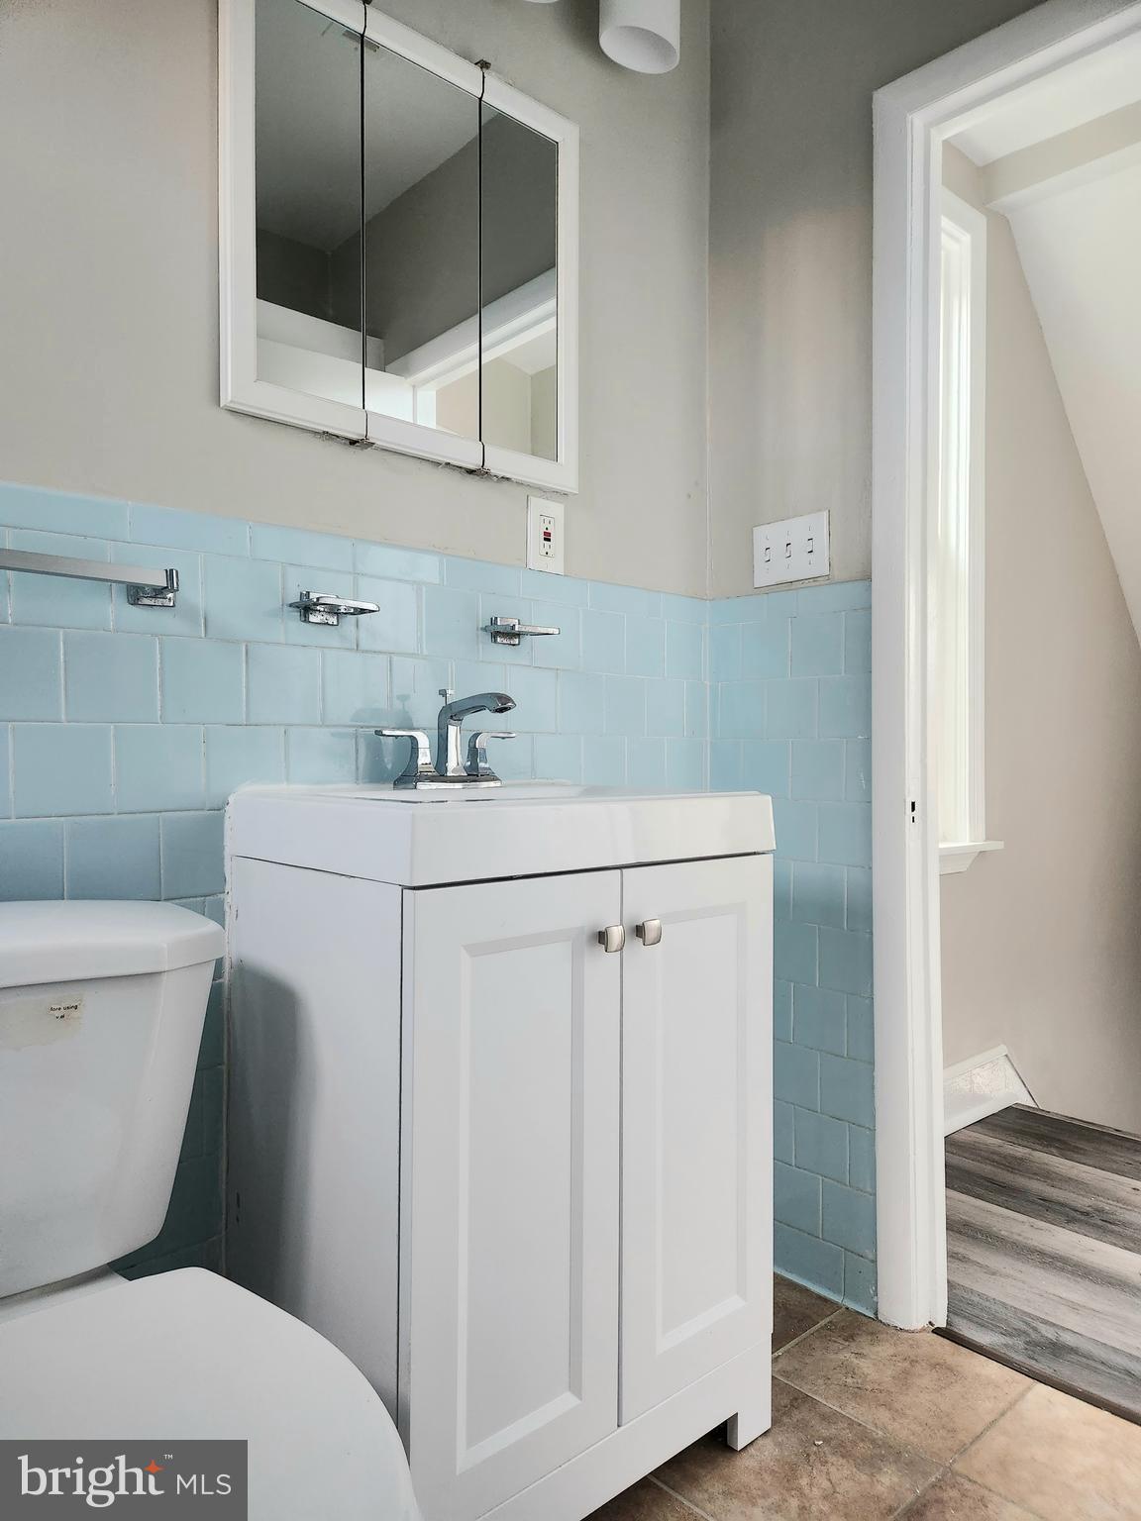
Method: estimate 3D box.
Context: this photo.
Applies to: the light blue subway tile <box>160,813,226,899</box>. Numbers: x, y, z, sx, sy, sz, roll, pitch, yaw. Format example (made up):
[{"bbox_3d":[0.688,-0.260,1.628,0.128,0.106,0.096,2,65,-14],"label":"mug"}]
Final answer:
[{"bbox_3d":[-0.463,0.118,1.279,0.108,0.108,0.009,0,0,-43],"label":"light blue subway tile"}]

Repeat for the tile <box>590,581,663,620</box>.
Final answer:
[{"bbox_3d":[0.098,-0.285,1.804,0.184,0.049,0.010,0,-1,-43],"label":"tile"}]

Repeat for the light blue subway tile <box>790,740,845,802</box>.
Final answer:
[{"bbox_3d":[0.437,0.018,1.775,0.010,0.108,0.108,0,-1,-43],"label":"light blue subway tile"}]

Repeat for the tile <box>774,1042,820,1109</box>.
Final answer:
[{"bbox_3d":[0.410,0.574,1.844,0.010,0.110,0.108,0,0,-43],"label":"tile"}]

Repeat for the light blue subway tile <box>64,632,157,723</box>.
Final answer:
[{"bbox_3d":[-0.545,-0.098,1.203,0.106,0.104,0.010,0,-1,-43],"label":"light blue subway tile"}]

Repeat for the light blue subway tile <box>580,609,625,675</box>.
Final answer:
[{"bbox_3d":[0.056,-0.209,1.788,0.108,0.108,0.010,0,0,-43],"label":"light blue subway tile"}]

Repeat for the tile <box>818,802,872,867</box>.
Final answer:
[{"bbox_3d":[0.474,0.125,1.728,0.009,0.108,0.108,0,0,-42],"label":"tile"}]

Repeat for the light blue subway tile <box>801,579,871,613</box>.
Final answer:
[{"bbox_3d":[0.460,-0.278,1.752,0.010,0.050,0.143,0,-1,-43],"label":"light blue subway tile"}]

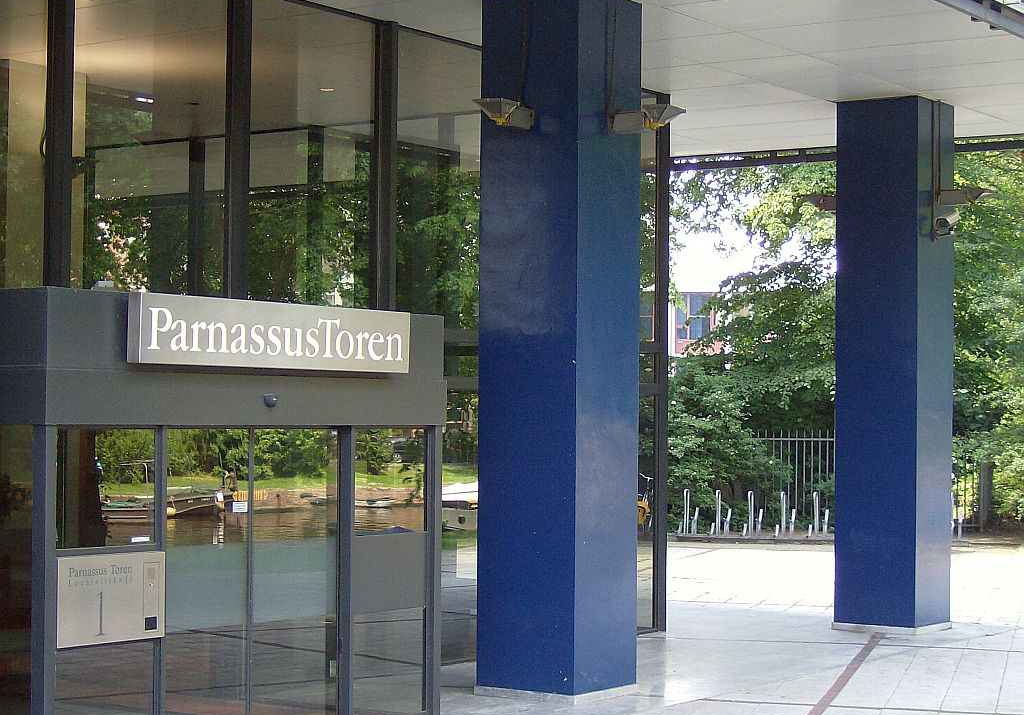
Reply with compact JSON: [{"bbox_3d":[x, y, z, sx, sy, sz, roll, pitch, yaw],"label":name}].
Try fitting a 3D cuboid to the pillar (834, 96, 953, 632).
[{"bbox_3d":[3.985,0.054,21.562,0.906,5.400,0.906,-1,-2,34],"label":"pillar"}]

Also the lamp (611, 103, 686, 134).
[{"bbox_3d":[1.042,-1.835,16.001,0.567,0.196,0.243,-1,-2,34],"label":"lamp"}]

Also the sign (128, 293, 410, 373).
[{"bbox_3d":[-1.489,-0.136,13.218,0.115,0.411,2.598,-1,-2,34],"label":"sign"}]

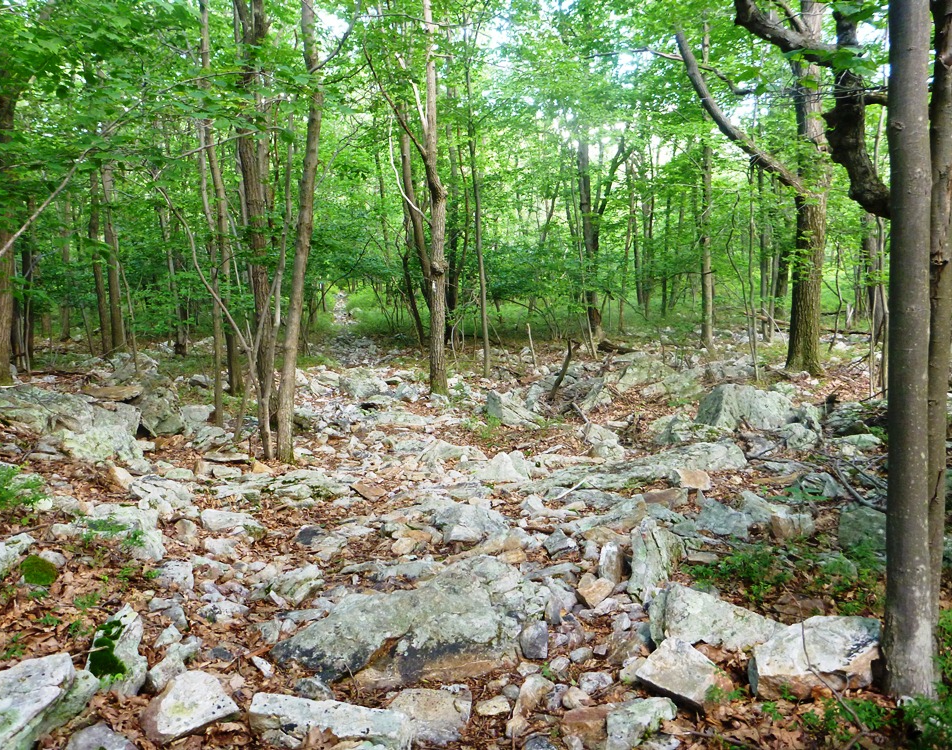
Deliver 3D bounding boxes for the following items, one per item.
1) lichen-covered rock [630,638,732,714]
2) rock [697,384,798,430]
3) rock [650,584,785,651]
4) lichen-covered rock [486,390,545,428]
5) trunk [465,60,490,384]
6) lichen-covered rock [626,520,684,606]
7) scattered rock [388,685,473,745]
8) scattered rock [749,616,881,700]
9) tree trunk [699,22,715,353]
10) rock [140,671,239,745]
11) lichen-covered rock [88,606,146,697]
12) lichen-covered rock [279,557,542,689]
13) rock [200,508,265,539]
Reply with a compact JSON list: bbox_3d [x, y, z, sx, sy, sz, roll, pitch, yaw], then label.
[{"bbox_3d":[0.791,1.151,3.127,0.290,0.150,0.310,-4,6,-38],"label":"lichen-covered rock"},{"bbox_3d":[3.027,0.353,9.111,1.020,0.470,0.700,-1,5,-10],"label":"rock"},{"bbox_3d":[1.111,1.106,3.720,0.580,0.240,0.340,1,4,9],"label":"rock"},{"bbox_3d":[0.438,0.380,9.063,0.570,0.380,0.420,-2,5,-20],"label":"lichen-covered rock"},{"bbox_3d":[0.027,-2.752,14.500,0.190,5.600,0.190,-4,-2,0],"label":"trunk"},{"bbox_3d":[0.973,1.009,4.399,0.250,0.320,0.400,1,5,12],"label":"lichen-covered rock"},{"bbox_3d":[-0.166,1.212,2.891,0.270,0.130,0.210,-1,5,-10],"label":"scattered rock"},{"bbox_3d":[1.349,1.128,3.255,0.440,0.190,0.320,0,5,-5],"label":"scattered rock"},{"bbox_3d":[5.699,-4.636,20.000,0.300,8.100,0.300,0,4,0],"label":"tree trunk"},{"bbox_3d":[-1.045,1.209,2.960,0.340,0.170,0.270,-1,4,-17],"label":"rock"},{"bbox_3d":[-1.432,1.086,3.221,0.210,0.250,0.220,-2,5,-25],"label":"lichen-covered rock"},{"bbox_3d":[-0.293,1.103,3.620,1.150,0.350,0.650,-1,4,-12],"label":"lichen-covered rock"},{"bbox_3d":[-1.638,1.002,5.420,0.400,0.160,0.260,0,4,-6],"label":"rock"}]

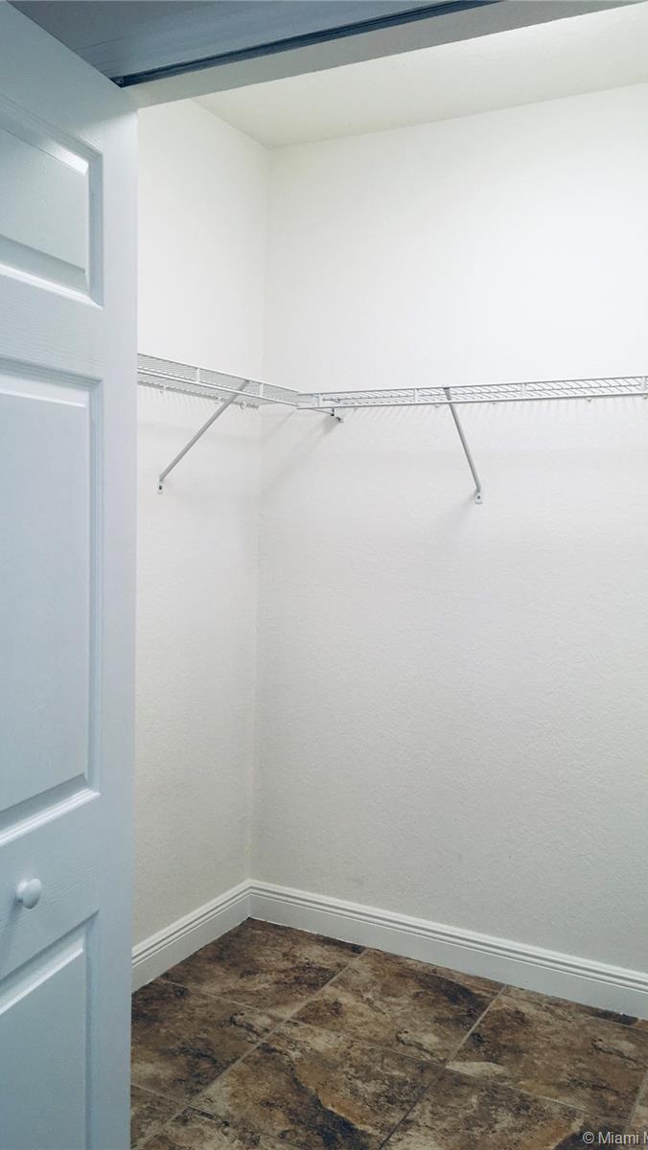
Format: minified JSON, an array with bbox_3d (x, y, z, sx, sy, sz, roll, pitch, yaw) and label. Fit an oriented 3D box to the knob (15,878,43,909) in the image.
[{"bbox_3d":[-0.390,0.423,1.278,0.025,0.038,0.038,3,5,20],"label":"knob"}]

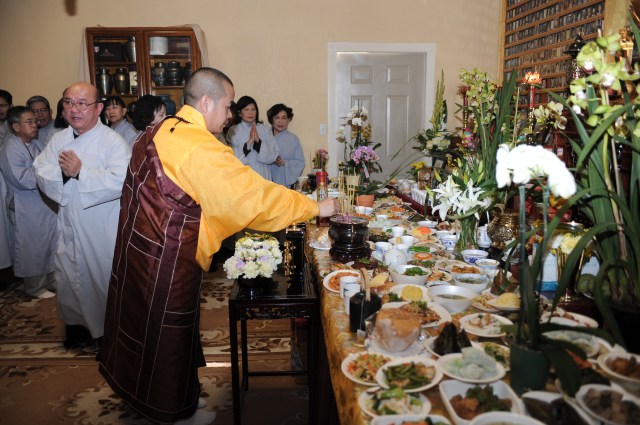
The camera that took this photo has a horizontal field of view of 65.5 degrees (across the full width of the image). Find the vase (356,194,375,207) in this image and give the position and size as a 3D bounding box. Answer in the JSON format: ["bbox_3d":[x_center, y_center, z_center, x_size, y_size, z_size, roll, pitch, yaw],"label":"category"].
[{"bbox_3d":[0.340,-0.084,3.633,0.128,0.100,0.128,-2,11,-5],"label":"vase"}]

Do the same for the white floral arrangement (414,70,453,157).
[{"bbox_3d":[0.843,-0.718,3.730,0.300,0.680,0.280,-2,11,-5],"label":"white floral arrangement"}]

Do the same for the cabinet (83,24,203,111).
[{"bbox_3d":[-1.595,-0.619,4.875,1.020,2.210,0.400,-1,11,-3],"label":"cabinet"}]

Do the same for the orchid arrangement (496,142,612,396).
[{"bbox_3d":[0.535,0.131,1.145,0.260,0.590,0.220,-2,11,-5],"label":"orchid arrangement"}]

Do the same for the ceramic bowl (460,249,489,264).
[{"bbox_3d":[0.696,0.198,2.233,0.122,0.054,0.122,-1,11,0],"label":"ceramic bowl"}]

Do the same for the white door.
[{"bbox_3d":[0.640,-0.663,5.212,1.080,2.133,0.090,-1,11,-3],"label":"white door"}]

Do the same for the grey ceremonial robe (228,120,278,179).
[{"bbox_3d":[-0.582,-0.167,4.426,0.480,1.282,0.360,-2,11,-9],"label":"grey ceremonial robe"}]

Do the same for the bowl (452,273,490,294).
[{"bbox_3d":[0.575,0.273,1.907,0.133,0.056,0.133,0,11,0],"label":"bowl"}]

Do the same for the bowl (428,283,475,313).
[{"bbox_3d":[0.463,0.305,1.735,0.168,0.062,0.168,0,11,0],"label":"bowl"}]

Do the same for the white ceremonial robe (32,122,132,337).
[{"bbox_3d":[-1.387,0.129,2.971,0.550,1.303,0.420,-2,11,-7],"label":"white ceremonial robe"}]

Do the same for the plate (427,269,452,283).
[{"bbox_3d":[0.469,0.254,1.993,0.140,0.030,0.140,-1,11,0],"label":"plate"}]

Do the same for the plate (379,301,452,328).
[{"bbox_3d":[0.304,0.330,1.588,0.230,0.035,0.230,-1,11,0],"label":"plate"}]

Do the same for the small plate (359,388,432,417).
[{"bbox_3d":[0.165,0.415,1.089,0.168,0.035,0.168,-1,11,0],"label":"small plate"}]

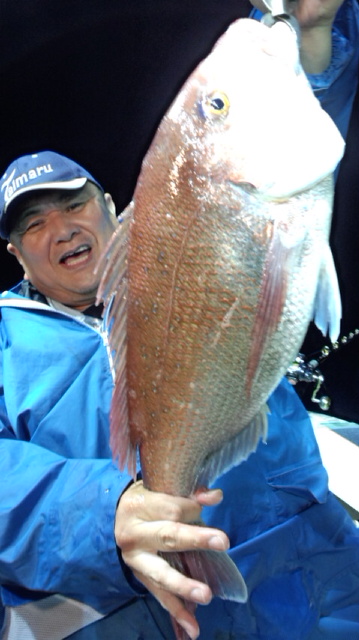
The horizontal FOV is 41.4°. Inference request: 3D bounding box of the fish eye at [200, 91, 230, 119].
[{"bbox_3d":[0.034,-0.198,0.437,0.027,0.026,0.013,9,3,5],"label":"fish eye"}]

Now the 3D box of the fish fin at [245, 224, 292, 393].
[{"bbox_3d":[0.084,-0.008,0.445,0.030,0.165,0.018,7,5,-14],"label":"fish fin"}]

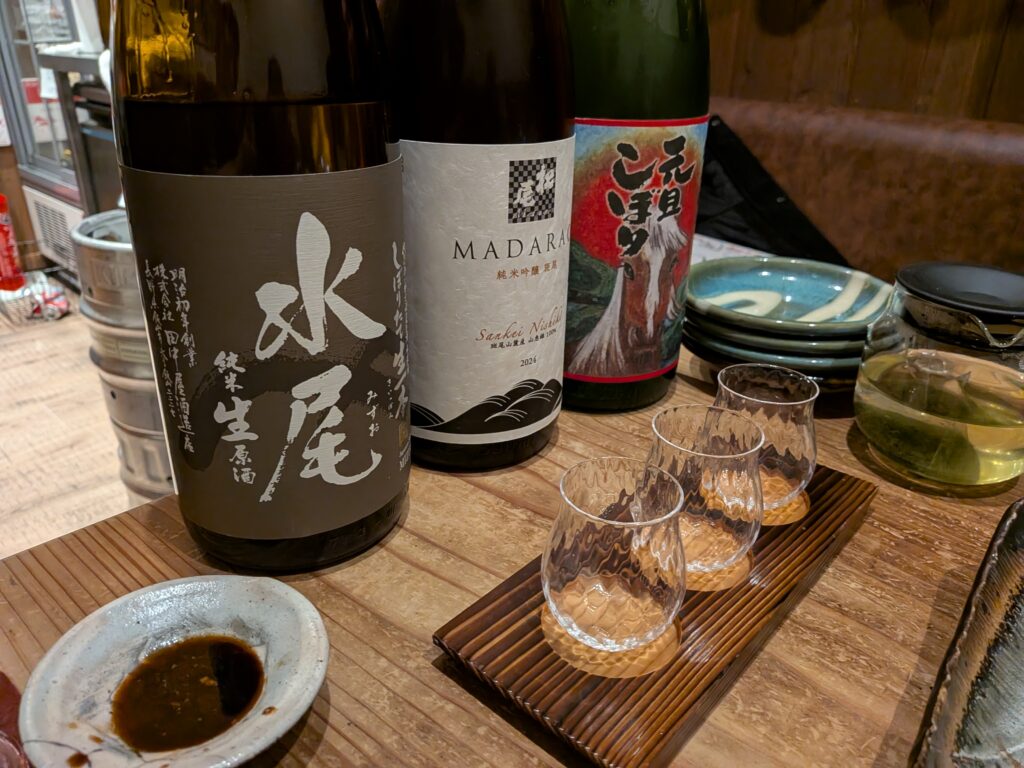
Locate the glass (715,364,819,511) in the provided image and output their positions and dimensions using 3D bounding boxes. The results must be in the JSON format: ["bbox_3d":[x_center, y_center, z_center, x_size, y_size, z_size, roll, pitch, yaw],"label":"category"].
[{"bbox_3d":[0.114,0.028,0.331,0.051,0.062,0.051,2,25,0],"label":"glass"}]

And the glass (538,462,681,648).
[{"bbox_3d":[0.036,0.063,0.249,0.051,0.062,0.051,2,25,0],"label":"glass"}]

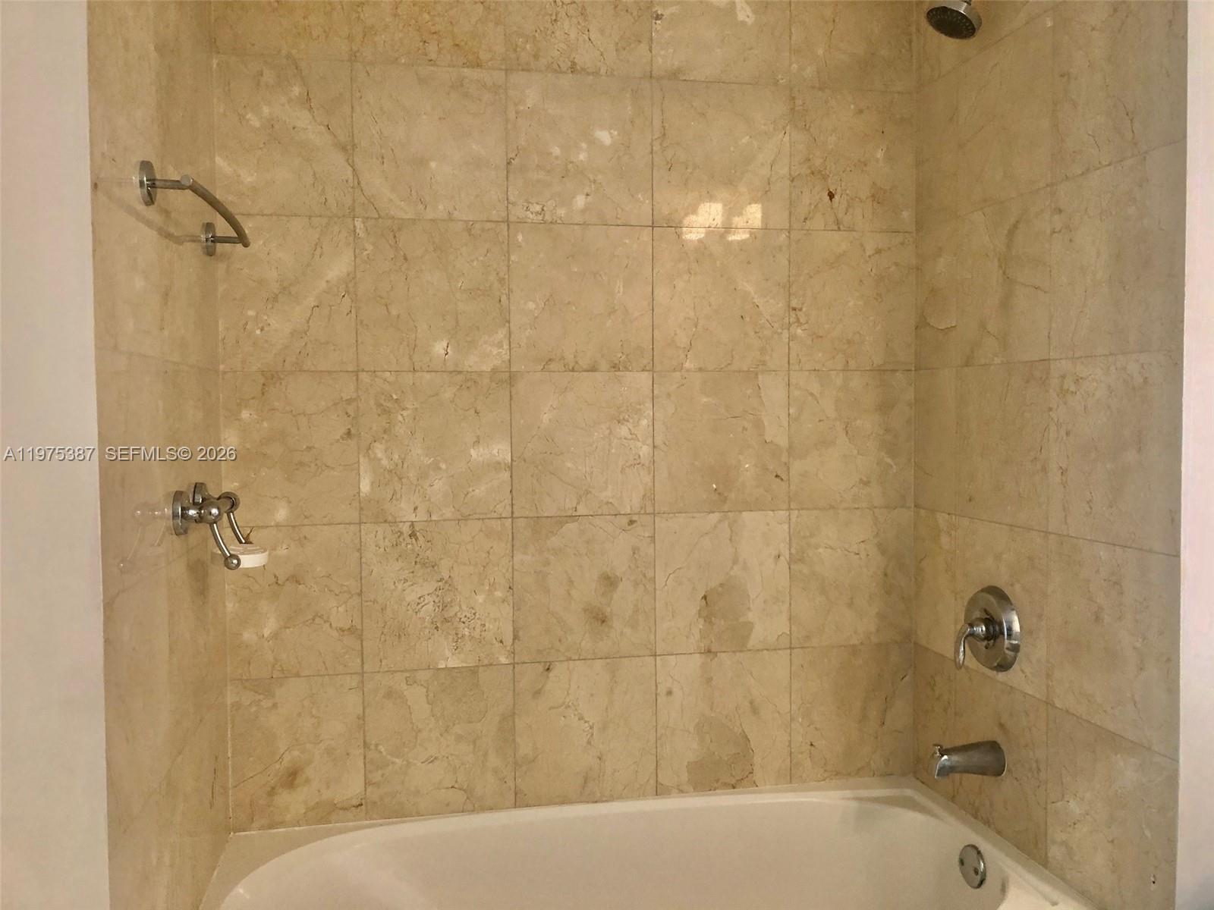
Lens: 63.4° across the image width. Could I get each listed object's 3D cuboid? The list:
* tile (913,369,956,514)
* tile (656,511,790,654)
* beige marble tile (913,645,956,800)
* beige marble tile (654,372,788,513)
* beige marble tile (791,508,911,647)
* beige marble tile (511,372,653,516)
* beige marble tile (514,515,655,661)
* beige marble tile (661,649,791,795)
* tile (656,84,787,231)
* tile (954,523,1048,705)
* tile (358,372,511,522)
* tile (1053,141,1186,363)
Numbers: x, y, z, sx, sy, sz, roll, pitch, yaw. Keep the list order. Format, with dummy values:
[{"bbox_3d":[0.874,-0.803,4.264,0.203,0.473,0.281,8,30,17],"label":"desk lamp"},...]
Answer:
[{"bbox_3d":[0.708,-0.032,2.116,0.012,0.305,0.170,-1,3,-12],"label":"tile"},{"bbox_3d":[0.253,0.277,2.137,0.303,0.303,0.010,-1,3,-11],"label":"tile"},{"bbox_3d":[0.714,0.577,2.144,0.012,0.304,0.170,-1,3,-12],"label":"beige marble tile"},{"bbox_3d":[0.252,-0.028,2.134,0.305,0.305,0.010,-1,3,-11],"label":"beige marble tile"},{"bbox_3d":[0.549,0.273,2.206,0.292,0.305,0.010,-1,3,-11],"label":"beige marble tile"},{"bbox_3d":[-0.049,-0.022,2.064,0.305,0.305,0.012,-1,3,-11],"label":"beige marble tile"},{"bbox_3d":[-0.047,0.282,2.078,0.305,0.305,0.012,-1,3,-11],"label":"beige marble tile"},{"bbox_3d":[0.256,0.581,2.148,0.305,0.304,0.012,-1,3,-11],"label":"beige marble tile"},{"bbox_3d":[0.244,-0.637,2.096,0.303,0.303,0.010,-1,3,-11],"label":"tile"},{"bbox_3d":[0.764,0.284,1.904,0.014,0.305,0.301,-1,3,-11],"label":"tile"},{"bbox_3d":[-0.352,-0.018,2.019,0.305,0.305,0.014,-1,3,-11],"label":"tile"},{"bbox_3d":[0.817,-0.315,1.577,0.014,0.305,0.306,-1,3,-11],"label":"tile"}]

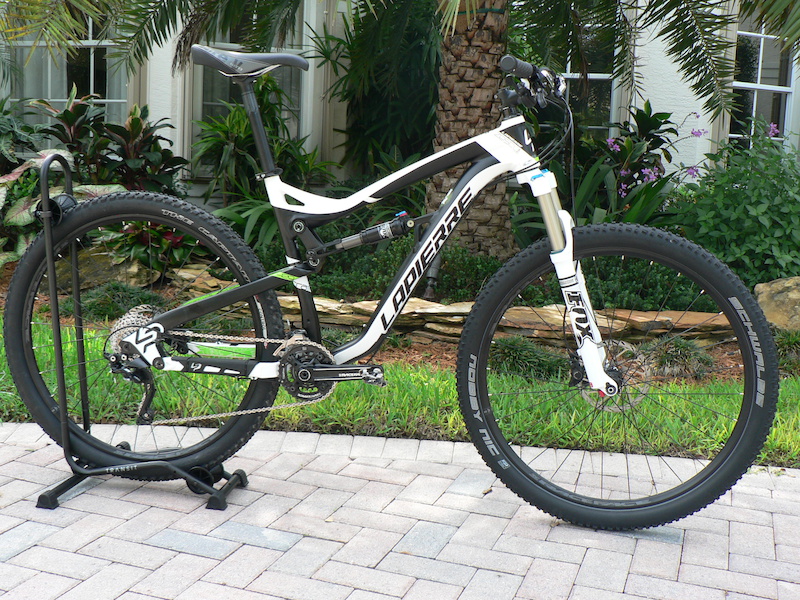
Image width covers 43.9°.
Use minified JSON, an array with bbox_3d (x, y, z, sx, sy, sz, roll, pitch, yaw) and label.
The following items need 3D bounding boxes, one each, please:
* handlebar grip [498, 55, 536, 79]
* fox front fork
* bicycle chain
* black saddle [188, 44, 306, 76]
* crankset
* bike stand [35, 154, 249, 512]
[{"bbox_3d":[0.234,-0.471,2.006,0.034,0.034,0.130,5,9,19],"label":"handlebar grip"},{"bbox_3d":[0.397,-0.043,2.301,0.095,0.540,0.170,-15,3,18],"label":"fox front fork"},{"bbox_3d":[-0.412,0.207,2.412,0.515,0.250,0.020,4,9,9],"label":"bicycle chain"},{"bbox_3d":[-0.349,-0.560,2.343,0.280,0.070,0.140,4,9,9],"label":"black saddle"},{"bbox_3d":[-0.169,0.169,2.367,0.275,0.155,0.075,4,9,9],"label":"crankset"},{"bbox_3d":[-0.638,0.063,2.458,0.530,0.830,0.410,4,9,9],"label":"bike stand"}]

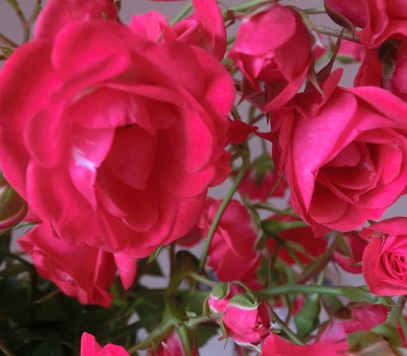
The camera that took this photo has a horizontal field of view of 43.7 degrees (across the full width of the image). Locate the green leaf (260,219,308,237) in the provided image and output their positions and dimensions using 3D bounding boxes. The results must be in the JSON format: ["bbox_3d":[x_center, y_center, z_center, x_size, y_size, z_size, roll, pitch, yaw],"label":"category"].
[{"bbox_3d":[0.045,0.028,0.283,0.026,0.010,0.011,-1,7,-6],"label":"green leaf"}]

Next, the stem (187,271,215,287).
[{"bbox_3d":[-0.002,0.050,0.254,0.016,0.003,0.003,30,0,0],"label":"stem"}]

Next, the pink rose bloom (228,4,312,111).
[{"bbox_3d":[0.032,-0.058,0.243,0.040,0.051,0.039,2,24,13],"label":"pink rose bloom"}]

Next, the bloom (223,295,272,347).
[{"bbox_3d":[0.021,0.069,0.244,0.023,0.025,0.022,5,16,-1],"label":"bloom"}]

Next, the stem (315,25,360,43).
[{"bbox_3d":[0.067,-0.072,0.254,0.023,0.004,0.004,20,0,6],"label":"stem"}]

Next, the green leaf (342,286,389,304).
[{"bbox_3d":[0.077,0.056,0.240,0.023,0.009,0.008,-1,7,-6],"label":"green leaf"}]

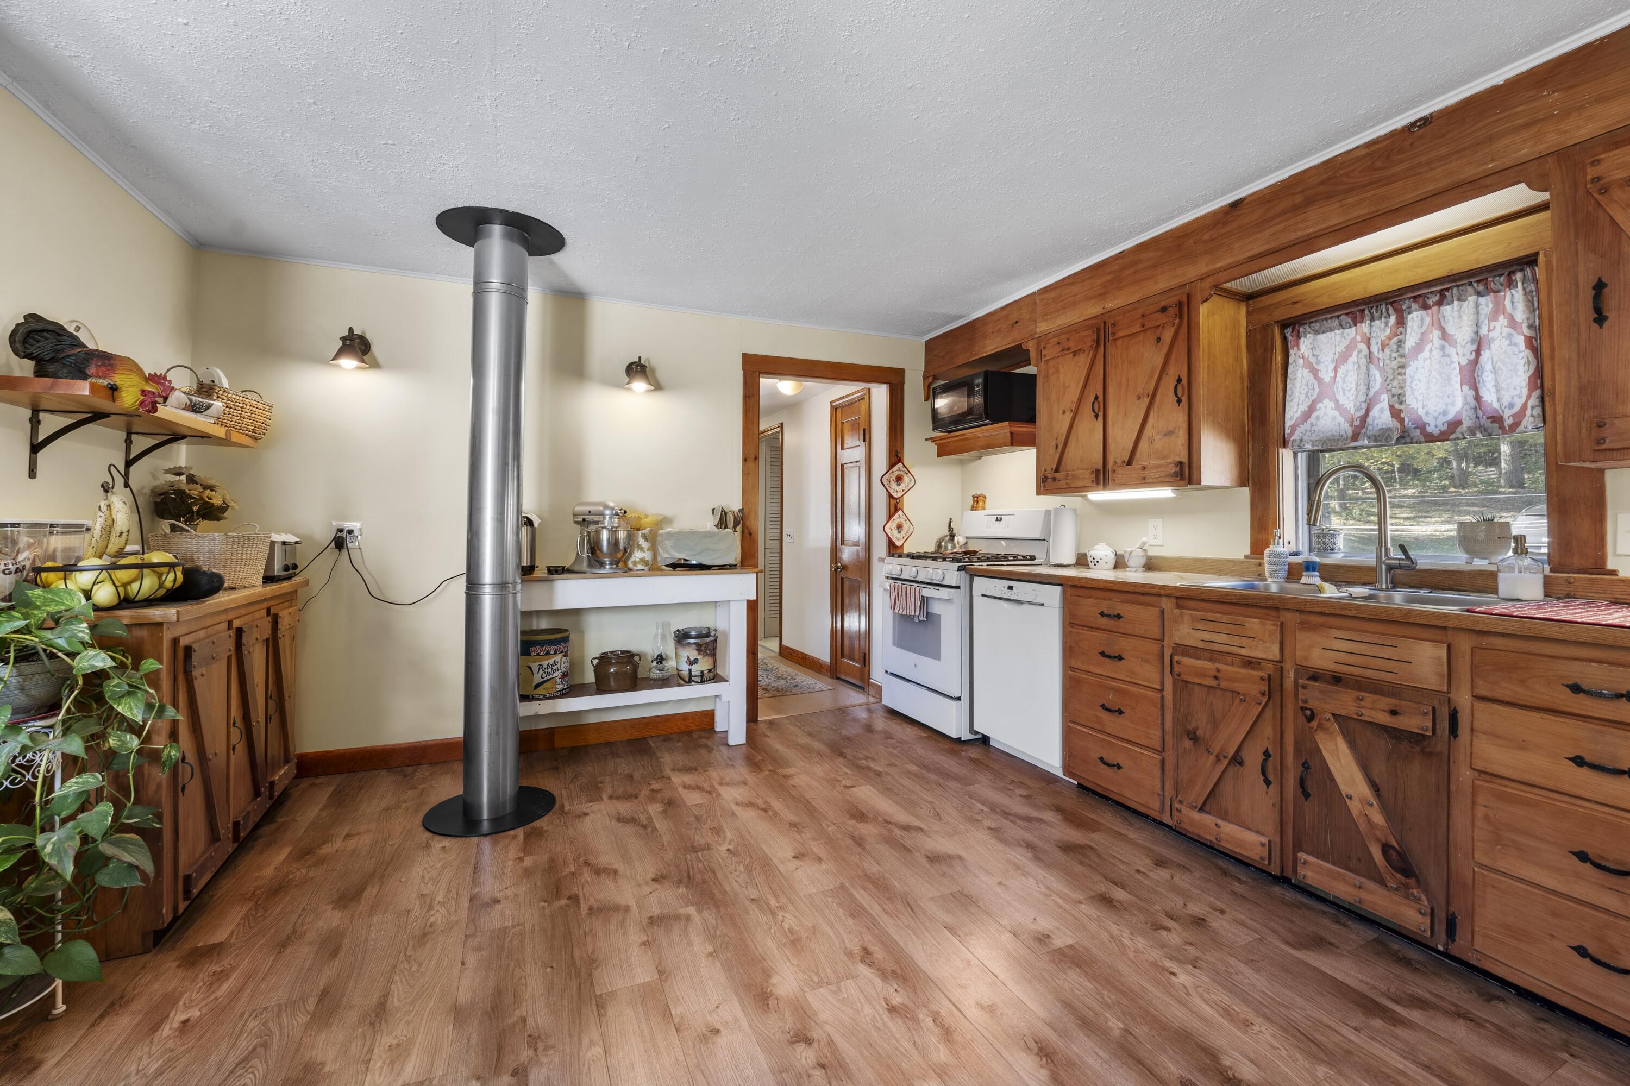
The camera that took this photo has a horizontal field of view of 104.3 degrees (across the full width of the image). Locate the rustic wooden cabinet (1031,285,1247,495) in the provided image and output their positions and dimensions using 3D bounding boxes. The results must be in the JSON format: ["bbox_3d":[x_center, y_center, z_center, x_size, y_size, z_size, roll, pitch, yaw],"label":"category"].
[{"bbox_3d":[1.454,-0.634,2.900,0.310,0.790,0.860,-1,2,-25],"label":"rustic wooden cabinet"}]

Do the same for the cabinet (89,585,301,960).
[{"bbox_3d":[-2.128,0.602,2.143,0.420,0.890,1.330,0,1,-27],"label":"cabinet"}]

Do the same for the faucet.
[{"bbox_3d":[1.809,-0.054,2.077,0.275,0.410,0.115,0,1,3],"label":"faucet"}]

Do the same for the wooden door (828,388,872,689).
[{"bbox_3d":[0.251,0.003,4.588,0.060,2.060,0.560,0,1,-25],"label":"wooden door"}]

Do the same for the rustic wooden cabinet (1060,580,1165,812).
[{"bbox_3d":[1.439,0.600,2.644,0.600,0.840,0.480,0,1,-25],"label":"rustic wooden cabinet"}]

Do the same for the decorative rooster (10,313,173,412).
[{"bbox_3d":[-1.942,-0.476,1.704,0.305,0.225,0.150,-1,2,-28],"label":"decorative rooster"}]

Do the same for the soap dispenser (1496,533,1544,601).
[{"bbox_3d":[2.022,0.069,1.817,0.078,0.190,0.082,-1,2,-35],"label":"soap dispenser"}]

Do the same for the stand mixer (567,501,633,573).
[{"bbox_3d":[-1.056,-0.025,3.092,0.355,0.353,0.230,0,1,3],"label":"stand mixer"}]

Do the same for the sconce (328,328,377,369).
[{"bbox_3d":[-2.073,-0.872,2.851,0.140,0.170,0.200,-1,2,-22],"label":"sconce"}]

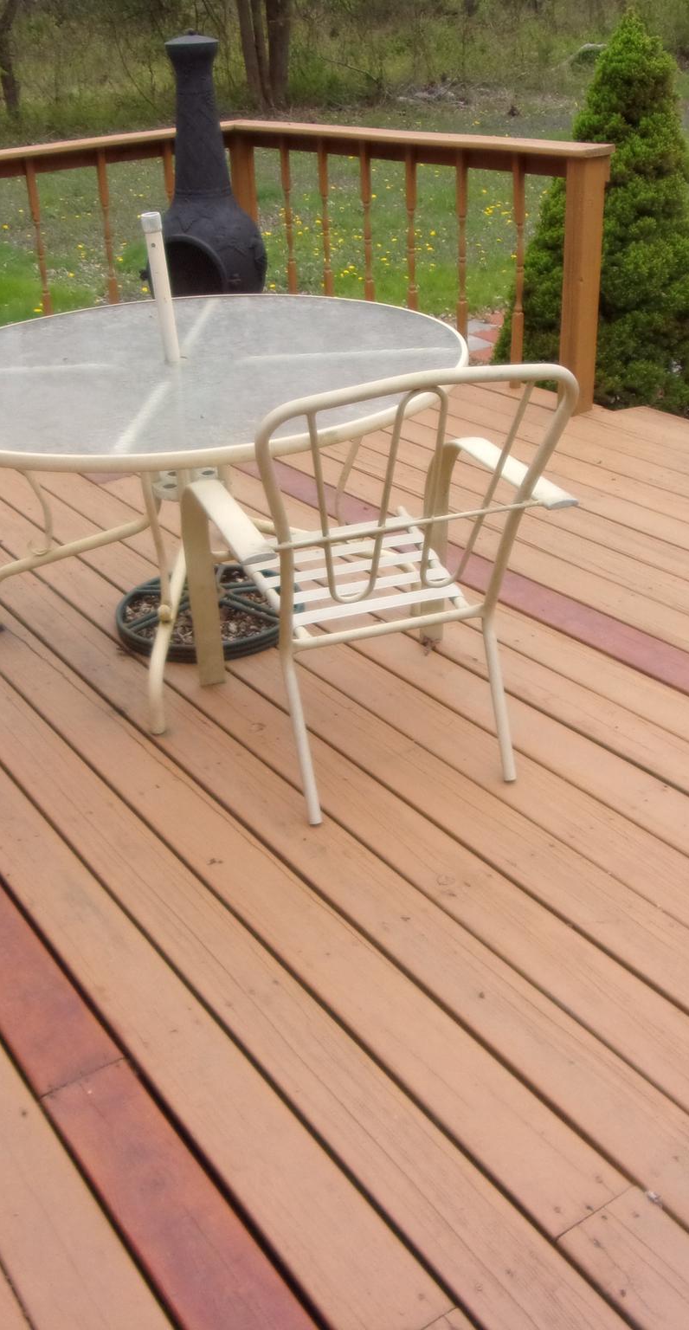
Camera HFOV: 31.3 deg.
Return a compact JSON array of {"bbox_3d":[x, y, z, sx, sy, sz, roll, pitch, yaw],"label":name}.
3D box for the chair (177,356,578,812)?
[{"bbox_3d":[0.034,-0.219,2.427,0.600,0.870,0.800,-11,29,-12],"label":"chair"}]

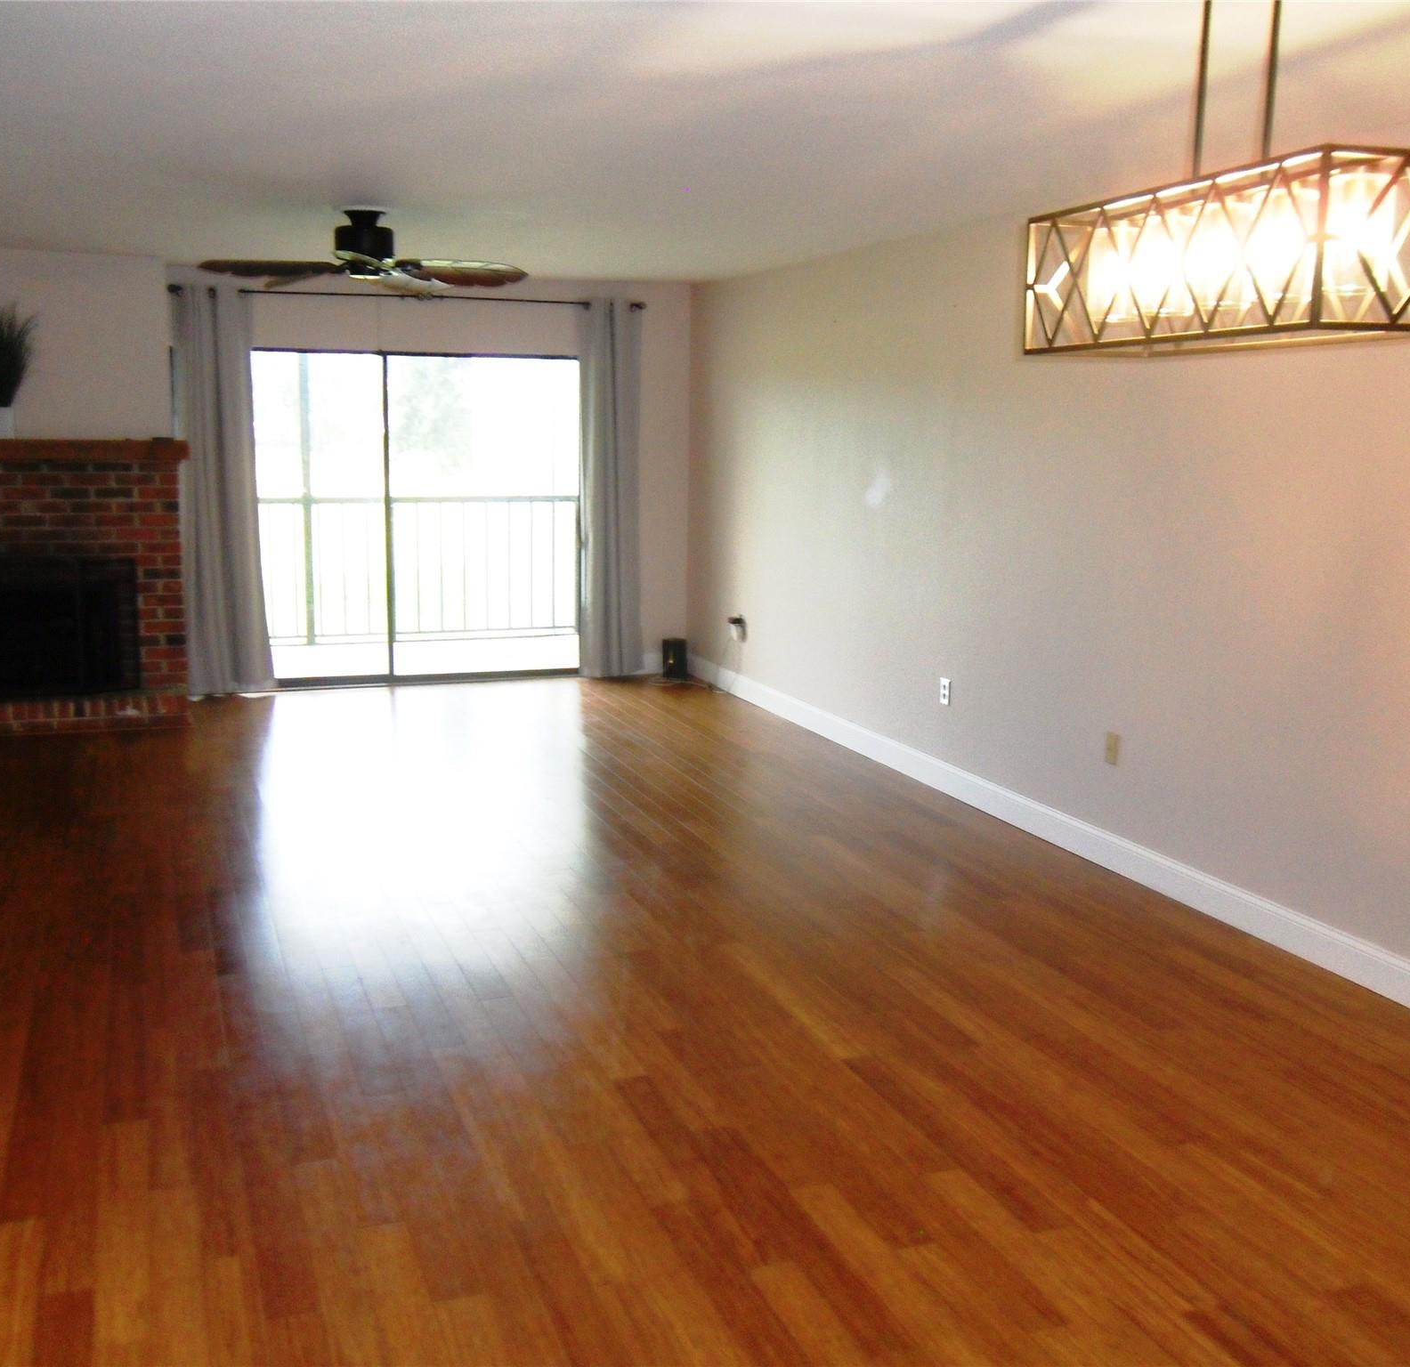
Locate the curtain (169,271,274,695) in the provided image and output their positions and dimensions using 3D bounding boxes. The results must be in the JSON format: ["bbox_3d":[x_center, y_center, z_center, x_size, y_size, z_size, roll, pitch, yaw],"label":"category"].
[{"bbox_3d":[-2.746,-1.065,8.383,0.460,2.298,0.135,-3,11,-21],"label":"curtain"}]

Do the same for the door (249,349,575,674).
[{"bbox_3d":[-1.842,-0.972,8.866,2.274,1.989,0.095,-3,11,-21],"label":"door"}]

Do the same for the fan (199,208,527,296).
[{"bbox_3d":[-1.408,-1.809,6.109,1.347,0.285,1.347,-3,11,-21],"label":"fan"}]

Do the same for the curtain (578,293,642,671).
[{"bbox_3d":[-0.572,-1.197,9.201,0.420,2.322,0.135,-3,11,-21],"label":"curtain"}]

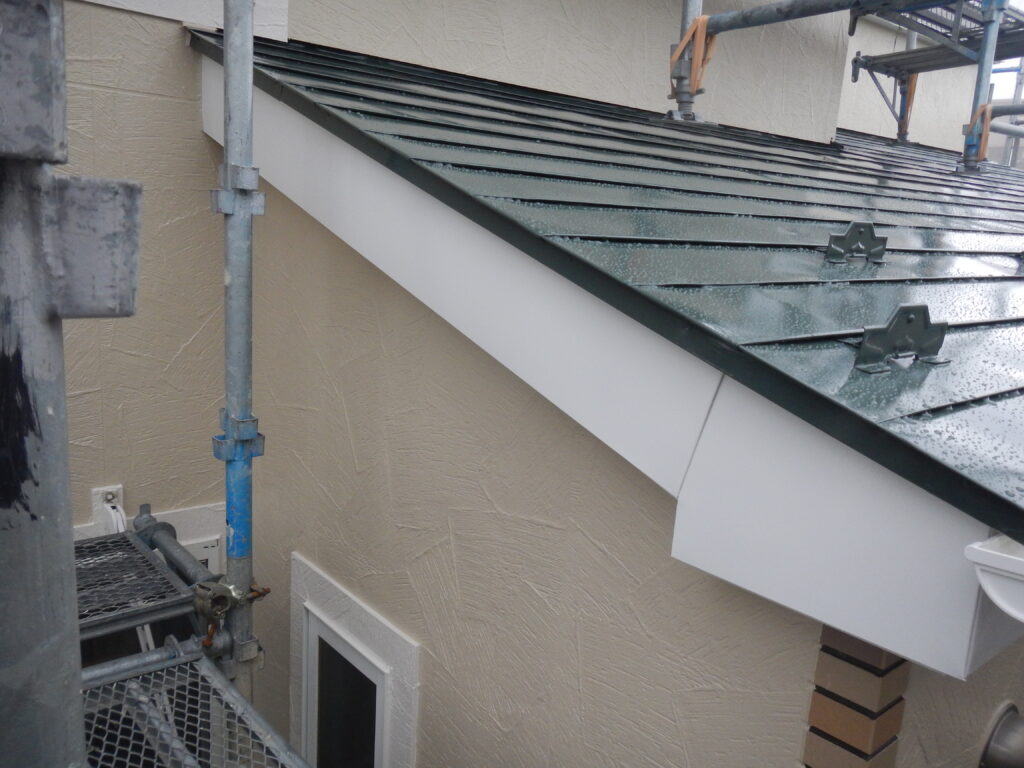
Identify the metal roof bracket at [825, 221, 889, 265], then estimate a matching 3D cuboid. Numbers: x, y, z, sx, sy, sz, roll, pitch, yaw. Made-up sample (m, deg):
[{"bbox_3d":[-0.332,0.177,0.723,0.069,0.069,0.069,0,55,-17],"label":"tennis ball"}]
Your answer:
[{"bbox_3d":[0.558,-0.222,1.313,0.190,0.059,0.032,-7,27,-41],"label":"metal roof bracket"}]

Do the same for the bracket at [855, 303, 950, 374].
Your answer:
[{"bbox_3d":[0.414,-0.048,0.856,0.187,0.059,0.032,-7,27,-41],"label":"bracket"}]

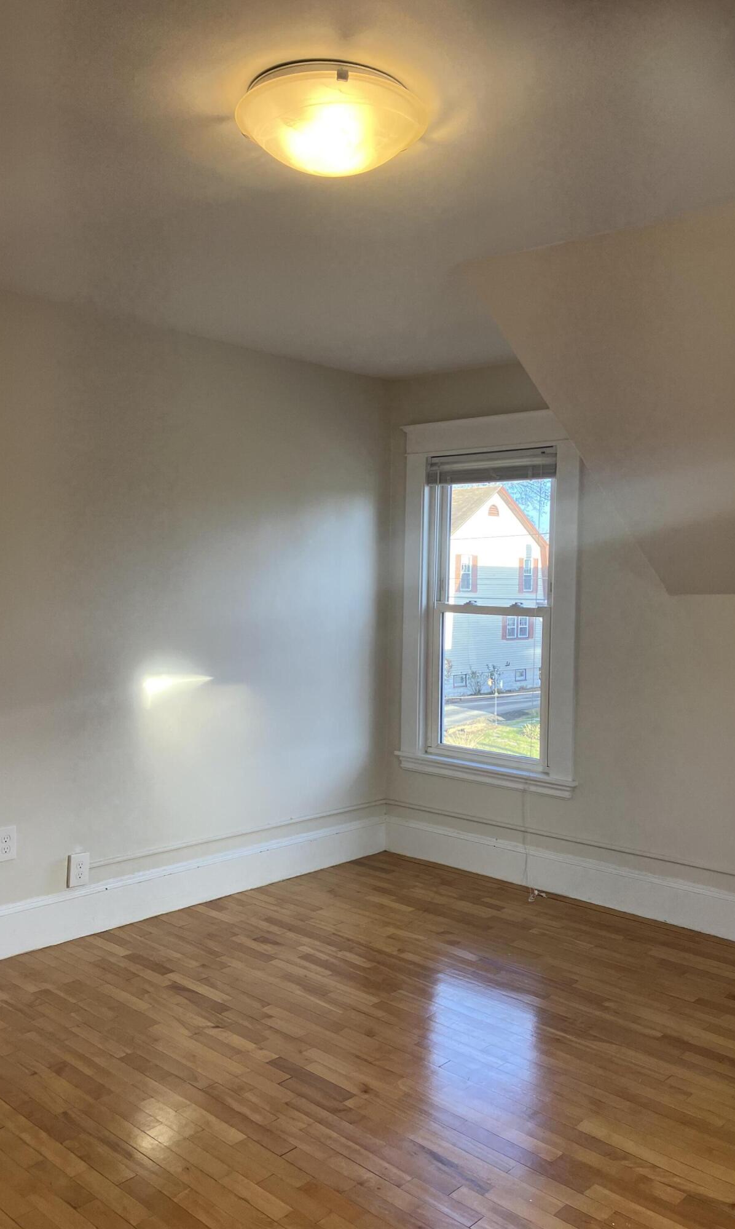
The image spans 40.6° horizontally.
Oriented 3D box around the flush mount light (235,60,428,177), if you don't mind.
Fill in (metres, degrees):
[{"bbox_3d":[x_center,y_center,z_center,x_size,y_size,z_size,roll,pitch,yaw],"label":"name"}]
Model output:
[{"bbox_3d":[-0.078,-1.056,2.194,0.420,0.134,0.420,1,2,0],"label":"flush mount light"}]

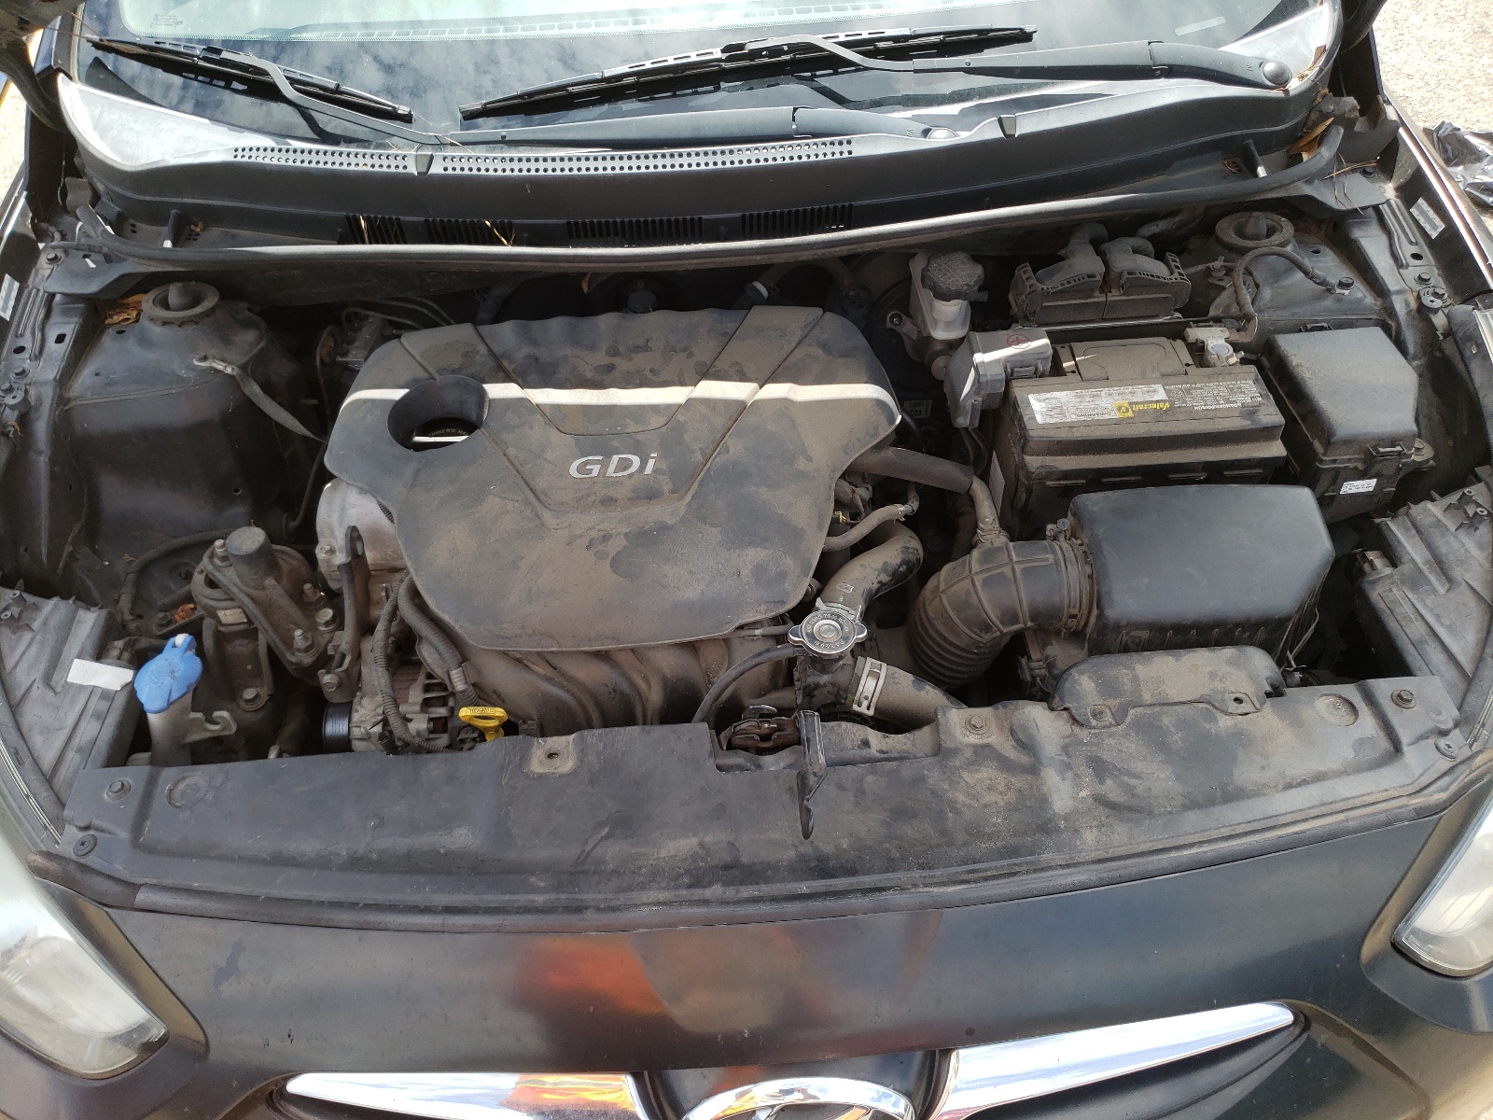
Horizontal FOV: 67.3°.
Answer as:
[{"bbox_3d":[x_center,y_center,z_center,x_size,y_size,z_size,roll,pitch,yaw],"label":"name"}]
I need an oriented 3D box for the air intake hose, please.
[{"bbox_3d":[0.214,0.055,1.012,0.160,0.125,0.110,-4,46,-1],"label":"air intake hose"}]

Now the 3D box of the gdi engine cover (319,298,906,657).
[{"bbox_3d":[-0.126,-0.075,1.051,0.515,0.085,0.375,-4,53,-1],"label":"gdi engine cover"}]

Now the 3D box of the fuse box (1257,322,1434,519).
[{"bbox_3d":[0.599,-0.128,1.132,0.125,0.120,0.195,-1,46,2],"label":"fuse box"}]

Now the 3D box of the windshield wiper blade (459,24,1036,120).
[{"bbox_3d":[0.005,-0.557,1.285,0.667,0.040,0.030,-9,76,-2],"label":"windshield wiper blade"}]

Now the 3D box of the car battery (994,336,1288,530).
[{"bbox_3d":[0.379,-0.107,1.149,0.242,0.190,0.175,-5,46,-2],"label":"car battery"}]

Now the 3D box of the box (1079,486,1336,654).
[{"bbox_3d":[0.397,0.045,1.000,0.215,0.140,0.165,-4,46,-1],"label":"box"}]

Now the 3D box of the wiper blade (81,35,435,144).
[{"bbox_3d":[-0.545,-0.532,1.267,0.429,0.050,0.060,15,77,5],"label":"wiper blade"}]

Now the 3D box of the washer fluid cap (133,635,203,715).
[{"bbox_3d":[-0.498,0.102,0.970,0.052,0.032,0.060,6,47,9],"label":"washer fluid cap"}]

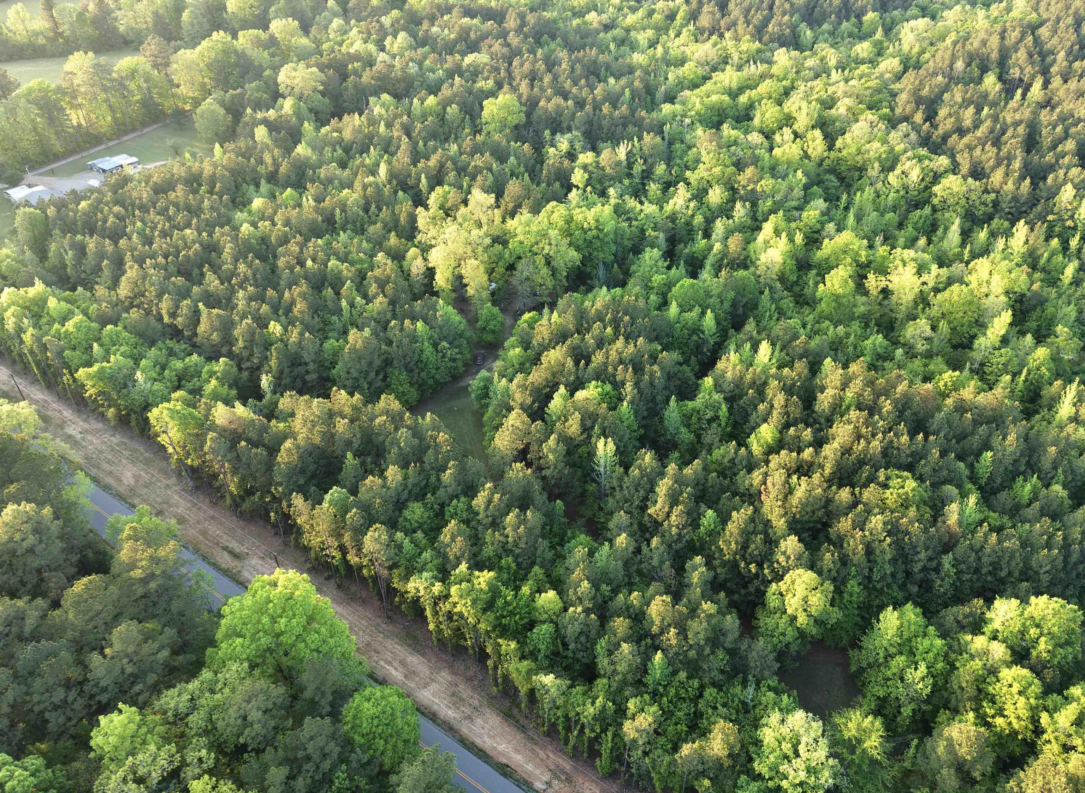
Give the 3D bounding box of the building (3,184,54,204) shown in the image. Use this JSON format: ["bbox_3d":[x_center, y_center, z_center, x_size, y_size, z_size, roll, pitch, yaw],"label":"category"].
[{"bbox_3d":[-188.702,-74.730,277.161,16.700,4.200,12.000,25,44,29],"label":"building"}]

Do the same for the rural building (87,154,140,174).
[{"bbox_3d":[-171.955,-93.203,301.476,12.700,3.800,15.500,25,44,29],"label":"rural building"}]

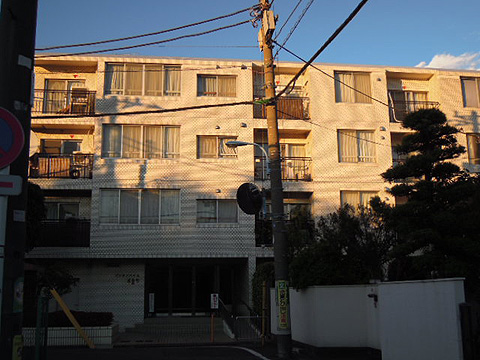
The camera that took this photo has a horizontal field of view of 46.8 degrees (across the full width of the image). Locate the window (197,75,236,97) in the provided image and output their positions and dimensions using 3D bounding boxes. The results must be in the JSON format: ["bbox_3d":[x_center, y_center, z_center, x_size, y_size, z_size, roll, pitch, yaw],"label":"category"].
[{"bbox_3d":[-0.991,-4.073,24.217,1.724,1.000,0.150,1,-11,-7],"label":"window"}]

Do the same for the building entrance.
[{"bbox_3d":[-2.345,5.301,27.014,4.444,2.535,0.800,1,-12,-7],"label":"building entrance"}]

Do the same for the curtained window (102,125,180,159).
[{"bbox_3d":[-4.124,-1.589,23.346,3.238,1.466,0.150,1,-11,-7],"label":"curtained window"}]

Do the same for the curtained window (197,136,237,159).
[{"bbox_3d":[-1.002,-1.424,24.275,1.757,1.025,0.150,1,-12,-7],"label":"curtained window"}]

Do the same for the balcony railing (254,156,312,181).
[{"bbox_3d":[1.875,-0.459,23.829,2.500,1.023,0.100,1,-11,-7],"label":"balcony railing"}]

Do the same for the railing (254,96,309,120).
[{"bbox_3d":[1.840,-3.156,24.368,2.500,1.023,0.100,1,-11,-7],"label":"railing"}]

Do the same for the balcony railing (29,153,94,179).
[{"bbox_3d":[-7.487,-0.609,23.232,2.616,1.071,0.150,1,-12,-7],"label":"balcony railing"}]

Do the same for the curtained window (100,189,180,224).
[{"bbox_3d":[-4.089,1.108,22.808,3.238,1.466,0.150,1,-11,-7],"label":"curtained window"}]

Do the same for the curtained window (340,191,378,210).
[{"bbox_3d":[5.304,1.240,24.517,1.722,1.503,0.150,1,-12,-7],"label":"curtained window"}]

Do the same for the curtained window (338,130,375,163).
[{"bbox_3d":[5.156,-1.455,24.418,1.695,1.496,0.150,1,-11,-7],"label":"curtained window"}]

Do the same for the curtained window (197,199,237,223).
[{"bbox_3d":[-0.922,1.320,23.140,1.724,1.000,0.150,1,-11,-7],"label":"curtained window"}]

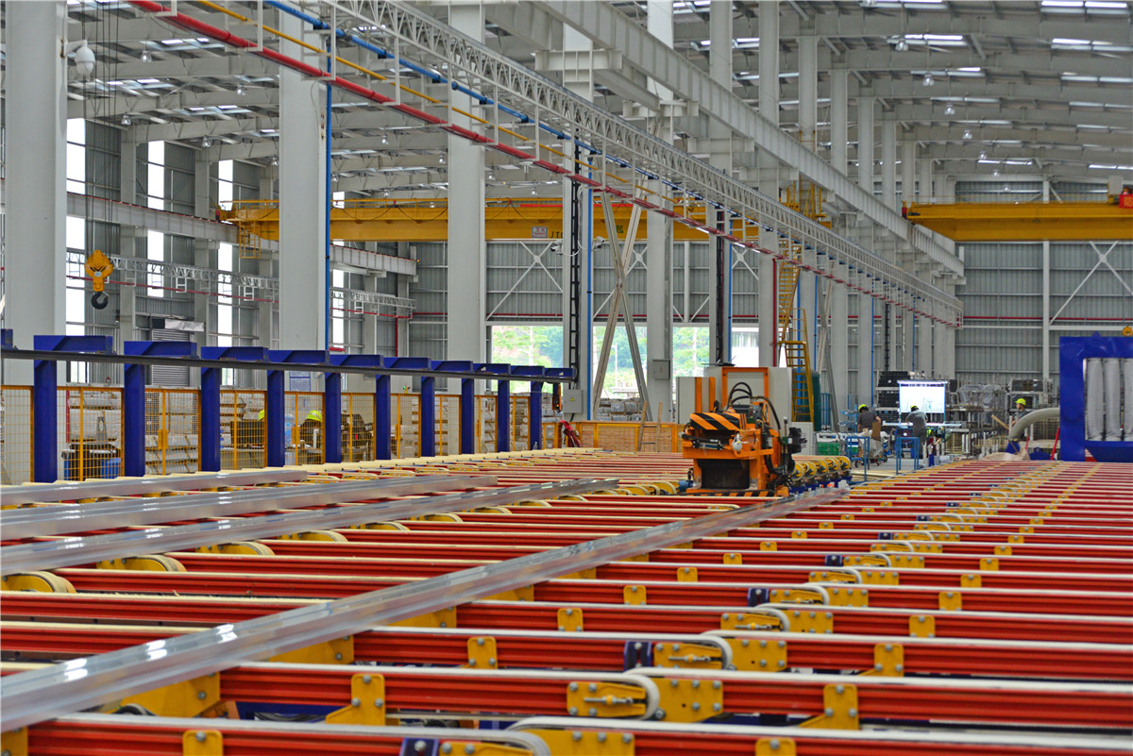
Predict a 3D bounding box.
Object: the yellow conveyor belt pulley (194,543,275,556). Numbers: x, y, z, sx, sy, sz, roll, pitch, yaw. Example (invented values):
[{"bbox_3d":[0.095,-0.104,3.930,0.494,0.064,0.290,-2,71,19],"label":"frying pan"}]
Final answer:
[{"bbox_3d":[-1.410,0.756,10.671,0.320,0.130,0.060,1,-1,13],"label":"yellow conveyor belt pulley"}]

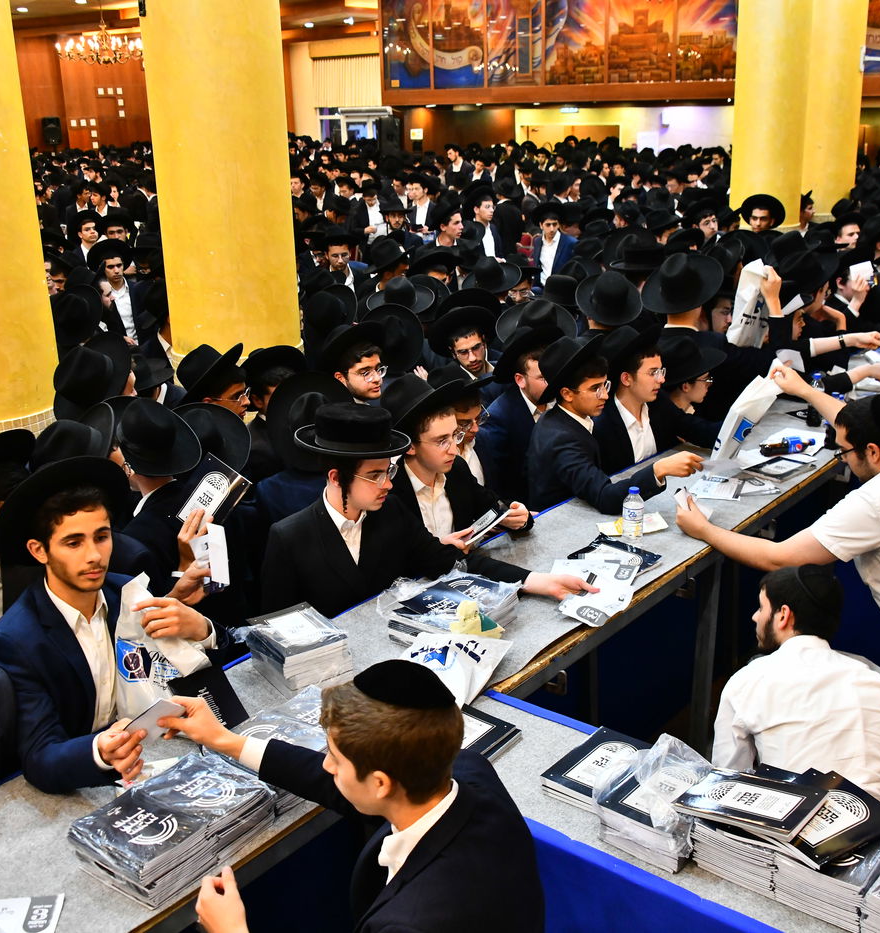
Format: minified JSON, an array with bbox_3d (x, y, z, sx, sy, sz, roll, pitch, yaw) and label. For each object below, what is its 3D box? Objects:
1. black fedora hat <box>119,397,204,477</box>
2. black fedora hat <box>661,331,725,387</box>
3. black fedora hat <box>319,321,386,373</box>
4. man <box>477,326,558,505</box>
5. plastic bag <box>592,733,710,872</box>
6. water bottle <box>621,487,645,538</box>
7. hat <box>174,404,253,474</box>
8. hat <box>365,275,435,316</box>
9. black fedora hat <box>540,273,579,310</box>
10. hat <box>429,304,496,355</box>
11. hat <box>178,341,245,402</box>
[{"bbox_3d":[-0.811,-0.100,3.100,0.310,0.145,0.350,-15,51,-38],"label":"black fedora hat"},{"bbox_3d":[0.999,-0.415,4.350,0.350,0.145,0.310,-32,27,-18],"label":"black fedora hat"},{"bbox_3d":[-0.356,-0.459,4.350,0.330,0.140,0.370,-18,-19,-42],"label":"black fedora hat"},{"bbox_3d":[0.299,0.311,4.225,0.420,1.712,0.520,6,18,24],"label":"man"},{"bbox_3d":[0.431,0.626,2.016,0.225,0.100,0.165,-17,23,-42],"label":"plastic bag"},{"bbox_3d":[0.577,0.135,3.252,0.064,0.155,0.064,-2,17,0],"label":"water bottle"},{"bbox_3d":[-0.707,-0.078,3.220,0.310,0.145,0.350,7,51,27],"label":"hat"},{"bbox_3d":[-0.203,-0.831,5.200,0.320,0.135,0.360,16,43,44],"label":"hat"},{"bbox_3d":[0.598,-0.871,5.400,0.310,0.135,0.350,9,25,30],"label":"black fedora hat"},{"bbox_3d":[0.081,-0.605,4.750,0.320,0.140,0.350,-11,-12,-27],"label":"hat"},{"bbox_3d":[-0.846,-0.359,3.900,0.330,0.130,0.300,-35,11,15],"label":"hat"}]

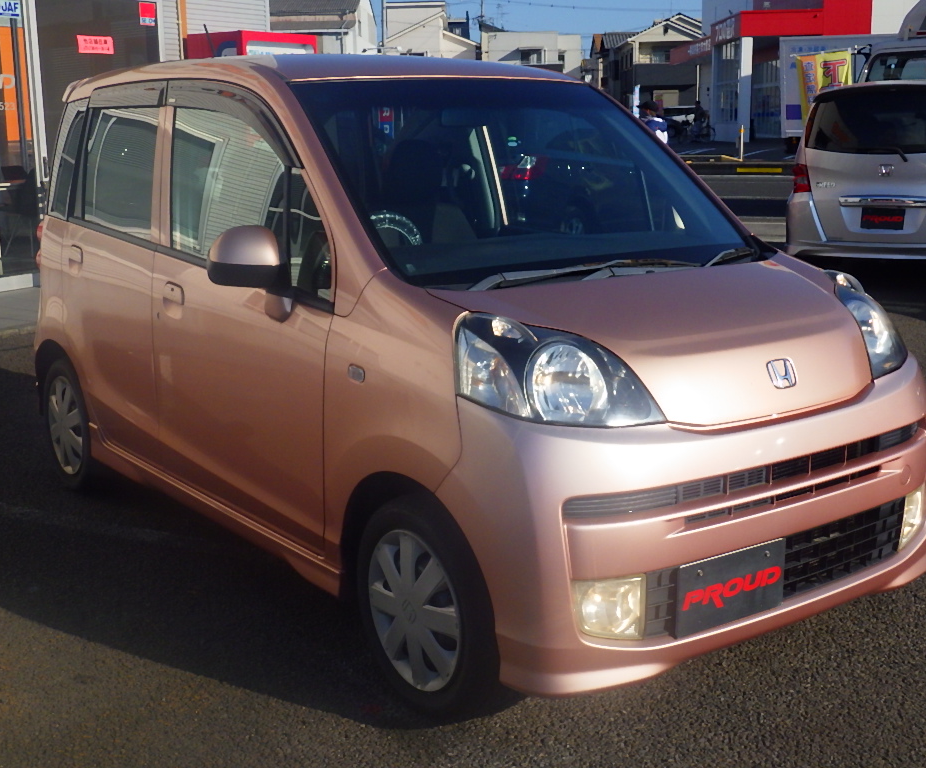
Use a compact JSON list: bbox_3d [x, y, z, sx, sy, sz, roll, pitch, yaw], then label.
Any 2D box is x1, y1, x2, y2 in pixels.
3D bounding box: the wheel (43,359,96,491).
[{"bbox_3d":[-1.487,0.150,4.851,0.170,0.550,0.550,-9,14,-35],"label":"wheel"}]

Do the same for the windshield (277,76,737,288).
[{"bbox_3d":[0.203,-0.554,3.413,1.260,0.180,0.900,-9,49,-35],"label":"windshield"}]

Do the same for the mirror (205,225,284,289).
[{"bbox_3d":[-0.540,-0.316,3.085,0.185,0.155,0.115,-9,14,-35],"label":"mirror"}]

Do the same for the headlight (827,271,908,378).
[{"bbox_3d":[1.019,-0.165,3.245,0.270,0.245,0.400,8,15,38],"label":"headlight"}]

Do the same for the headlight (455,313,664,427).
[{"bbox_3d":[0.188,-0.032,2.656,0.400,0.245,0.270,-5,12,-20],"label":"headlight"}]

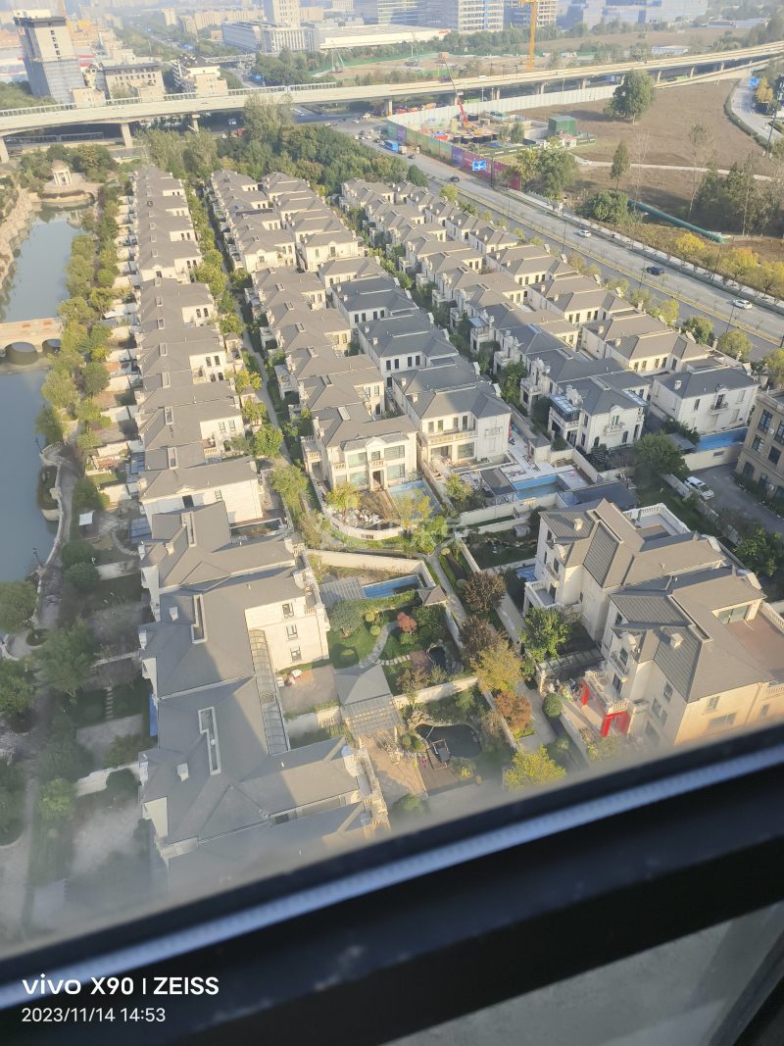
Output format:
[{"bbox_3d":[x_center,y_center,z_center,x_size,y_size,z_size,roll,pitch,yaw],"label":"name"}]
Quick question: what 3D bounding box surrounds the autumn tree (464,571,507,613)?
[{"bbox_3d":[11.161,8.519,83.909,5.110,5.560,5.110,-2,37,1],"label":"autumn tree"}]

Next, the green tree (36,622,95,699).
[{"bbox_3d":[-38.770,17.460,82.290,6.300,10.500,6.300,-12,39,-11],"label":"green tree"}]

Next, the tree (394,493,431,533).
[{"bbox_3d":[2.925,-1.150,96.330,5.220,6.390,5.220,-2,37,1],"label":"tree"}]

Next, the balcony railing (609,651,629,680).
[{"bbox_3d":[24.170,15.530,74.090,0.870,1.020,3.070,-12,39,-11],"label":"balcony railing"}]

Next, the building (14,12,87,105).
[{"bbox_3d":[-265.820,-362.100,543.360,27.500,56.750,37.000,-31,46,-31],"label":"building"}]

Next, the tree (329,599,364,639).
[{"bbox_3d":[-5.770,12.310,88.480,4.100,5.300,4.100,-2,38,1],"label":"tree"}]

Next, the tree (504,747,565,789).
[{"bbox_3d":[14.530,25.700,70.580,5.400,4.600,5.400,-2,38,1],"label":"tree"}]

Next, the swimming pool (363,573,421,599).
[{"bbox_3d":[0.154,8.812,89.845,7.500,1.300,2.600,-12,38,-12],"label":"swimming pool"}]

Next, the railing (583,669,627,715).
[{"bbox_3d":[23.510,18.320,76.170,2.460,1.180,5.220,-12,39,-11],"label":"railing"}]

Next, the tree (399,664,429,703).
[{"bbox_3d":[2.349,17.172,73.908,3.580,4.670,3.580,-2,37,1],"label":"tree"}]

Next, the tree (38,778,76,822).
[{"bbox_3d":[-31.053,25.962,64.700,3.420,4.460,3.420,-12,38,-12],"label":"tree"}]

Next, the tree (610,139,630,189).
[{"bbox_3d":[85.830,-135.400,262.620,6.300,16.700,6.300,-12,39,-11],"label":"tree"}]

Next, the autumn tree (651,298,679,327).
[{"bbox_3d":[63.900,-48.760,162.750,5.760,6.890,5.760,-12,39,-11],"label":"autumn tree"}]

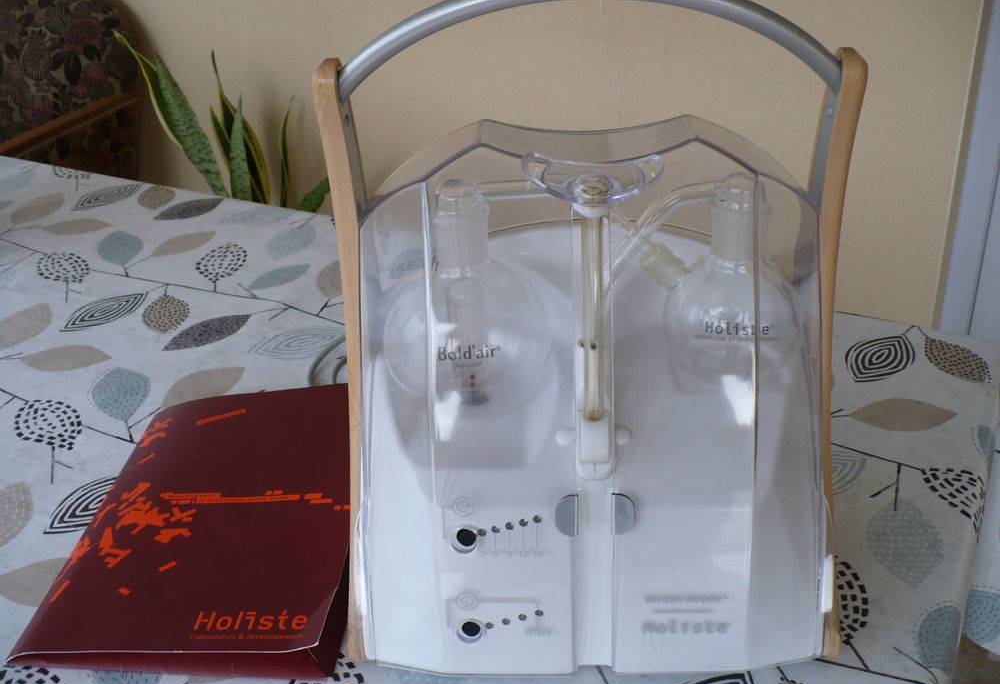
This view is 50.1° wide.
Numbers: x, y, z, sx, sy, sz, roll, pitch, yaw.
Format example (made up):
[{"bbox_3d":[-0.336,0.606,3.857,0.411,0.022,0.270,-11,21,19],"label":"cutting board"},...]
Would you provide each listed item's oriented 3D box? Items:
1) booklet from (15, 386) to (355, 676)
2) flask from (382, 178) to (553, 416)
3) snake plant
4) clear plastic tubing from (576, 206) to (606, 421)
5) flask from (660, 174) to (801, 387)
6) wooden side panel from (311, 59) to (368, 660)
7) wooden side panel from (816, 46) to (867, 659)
[{"bbox_3d":[-0.209,0.129,0.832,0.224,0.027,0.308,0,30,5],"label":"booklet"},{"bbox_3d":[-0.020,-0.028,0.657,0.105,0.155,0.105,-1,30,2],"label":"flask"},{"bbox_3d":[-0.486,-0.238,1.989,0.360,0.700,0.340,13,34,25],"label":"snake plant"},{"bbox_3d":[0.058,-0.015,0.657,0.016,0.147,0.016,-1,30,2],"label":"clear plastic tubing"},{"bbox_3d":[0.143,-0.035,0.646,0.088,0.142,0.086,-1,30,2],"label":"flask"},{"bbox_3d":[-0.096,0.001,0.702,0.017,0.370,0.200,-1,30,2],"label":"wooden side panel"},{"bbox_3d":[0.209,-0.005,0.690,0.017,0.370,0.200,-1,30,2],"label":"wooden side panel"}]

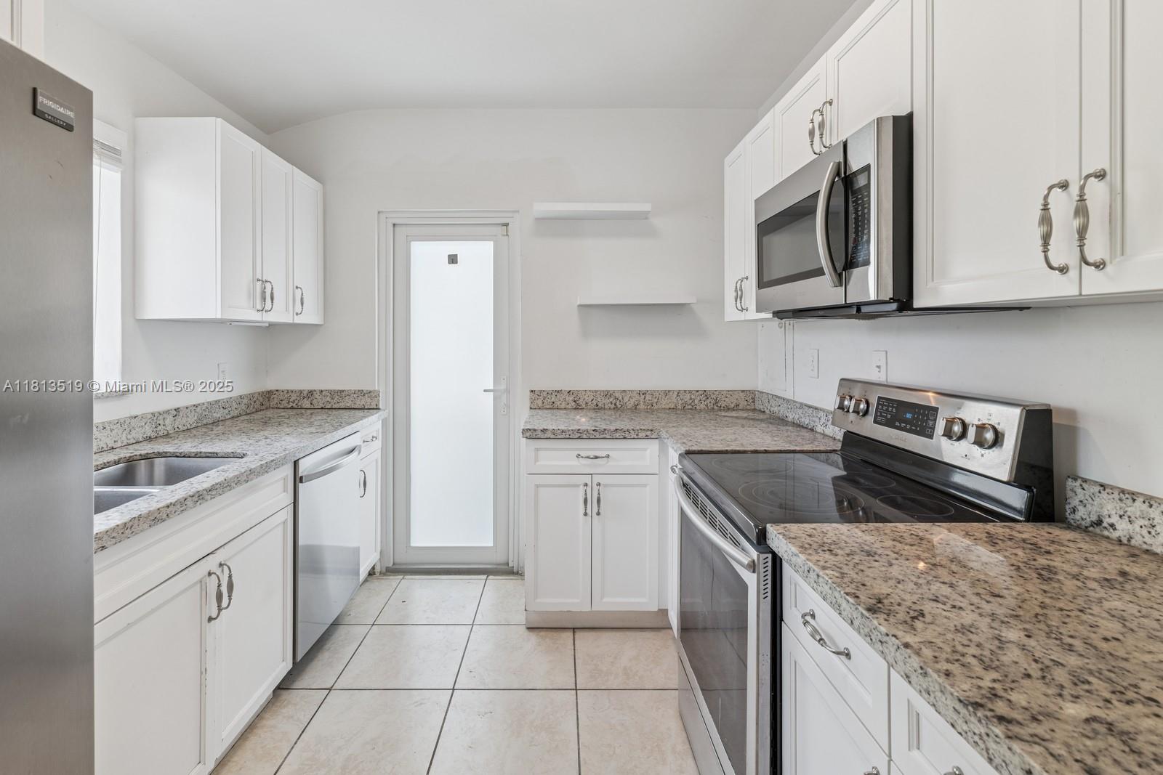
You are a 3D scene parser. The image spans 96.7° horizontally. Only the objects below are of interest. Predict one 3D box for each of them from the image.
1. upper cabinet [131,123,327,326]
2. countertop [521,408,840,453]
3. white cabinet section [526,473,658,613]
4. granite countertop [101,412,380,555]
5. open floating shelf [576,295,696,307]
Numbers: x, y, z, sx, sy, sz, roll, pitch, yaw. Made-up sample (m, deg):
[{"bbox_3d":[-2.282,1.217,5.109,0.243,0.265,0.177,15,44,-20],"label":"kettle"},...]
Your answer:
[{"bbox_3d":[-1.606,-0.712,2.485,0.335,0.795,0.890,0,6,-2],"label":"upper cabinet"},{"bbox_3d":[0.381,0.191,2.390,1.290,0.043,1.100,0,6,-1],"label":"countertop"},{"bbox_3d":[0.036,0.663,2.570,0.590,0.619,0.551,0,5,-2],"label":"white cabinet section"},{"bbox_3d":[-1.383,0.232,1.960,0.715,0.042,1.970,0,6,-2],"label":"granite countertop"},{"bbox_3d":[0.282,-0.473,2.830,0.620,0.048,0.220,0,6,-1],"label":"open floating shelf"}]

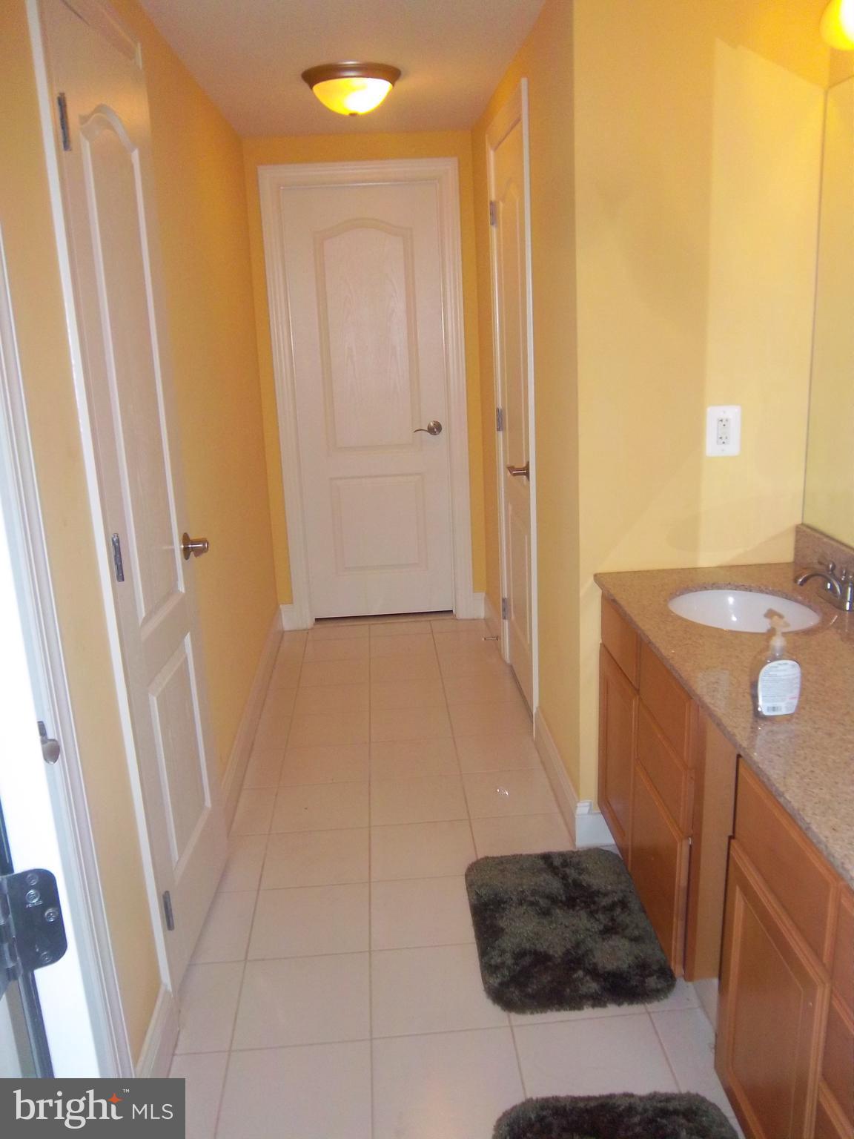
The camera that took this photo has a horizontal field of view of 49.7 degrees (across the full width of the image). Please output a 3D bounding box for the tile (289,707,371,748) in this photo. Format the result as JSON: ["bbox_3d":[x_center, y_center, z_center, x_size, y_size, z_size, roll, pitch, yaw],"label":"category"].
[{"bbox_3d":[-0.365,0.608,3.483,0.302,0.010,0.290,-3,16,-3],"label":"tile"}]

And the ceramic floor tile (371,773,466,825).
[{"bbox_3d":[-0.028,0.741,2.950,0.302,0.010,0.290,-3,16,-3],"label":"ceramic floor tile"}]

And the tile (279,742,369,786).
[{"bbox_3d":[-0.351,0.688,3.230,0.303,0.010,0.284,-3,16,-3],"label":"tile"}]

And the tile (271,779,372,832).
[{"bbox_3d":[-0.333,0.762,2.947,0.301,0.010,0.281,-3,16,-3],"label":"tile"}]

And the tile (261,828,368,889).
[{"bbox_3d":[-0.315,0.839,2.672,0.301,0.010,0.281,-3,16,-3],"label":"tile"}]

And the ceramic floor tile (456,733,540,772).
[{"bbox_3d":[0.248,0.647,3.237,0.281,0.010,0.290,-3,16,-3],"label":"ceramic floor tile"}]

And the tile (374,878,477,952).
[{"bbox_3d":[0.006,0.893,2.404,0.302,0.010,0.290,-3,16,-3],"label":"tile"}]

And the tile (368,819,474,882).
[{"bbox_3d":[-0.011,0.822,2.692,0.303,0.010,0.284,-3,16,-3],"label":"tile"}]

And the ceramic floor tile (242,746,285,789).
[{"bbox_3d":[-0.571,0.708,3.249,0.124,0.010,0.286,-3,16,-3],"label":"ceramic floor tile"}]

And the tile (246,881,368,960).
[{"bbox_3d":[-0.298,0.915,2.398,0.301,0.010,0.281,-3,16,-3],"label":"tile"}]

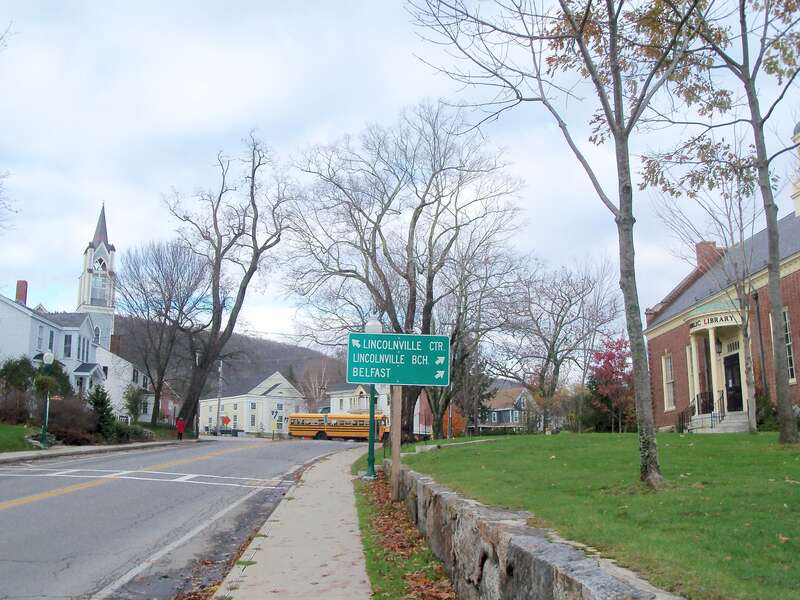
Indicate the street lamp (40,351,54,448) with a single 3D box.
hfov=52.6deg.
[{"bbox_3d":[-15.144,4.255,34.753,0.550,4.180,0.500,0,-9,0],"label":"street lamp"}]

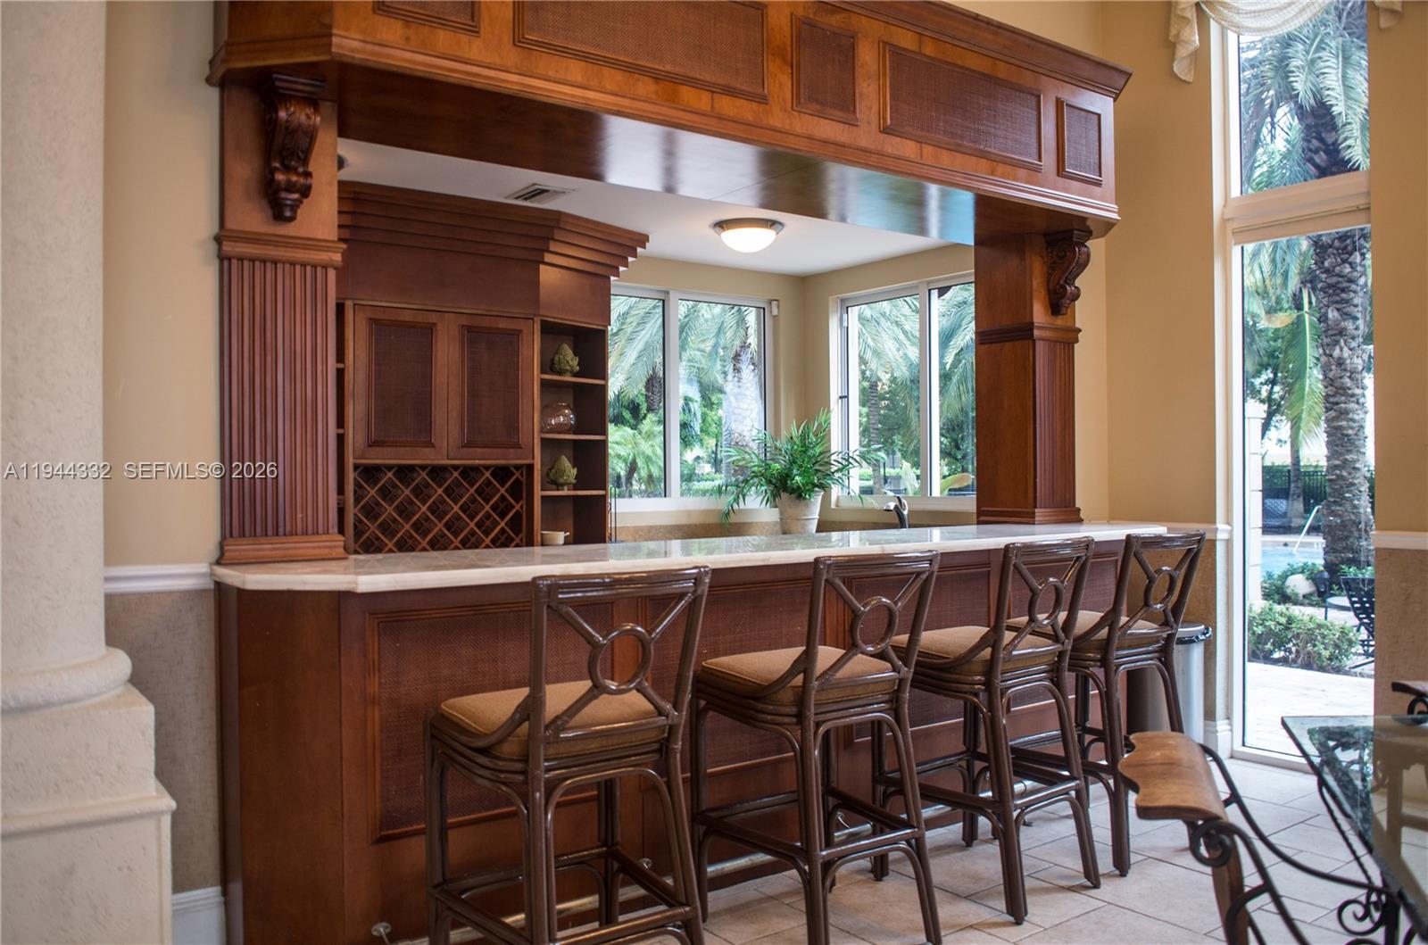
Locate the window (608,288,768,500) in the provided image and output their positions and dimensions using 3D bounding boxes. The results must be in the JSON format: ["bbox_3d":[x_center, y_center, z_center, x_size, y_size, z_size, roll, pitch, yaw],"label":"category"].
[{"bbox_3d":[-0.231,-0.482,7.073,1.460,1.396,0.100,0,0,-34],"label":"window"}]

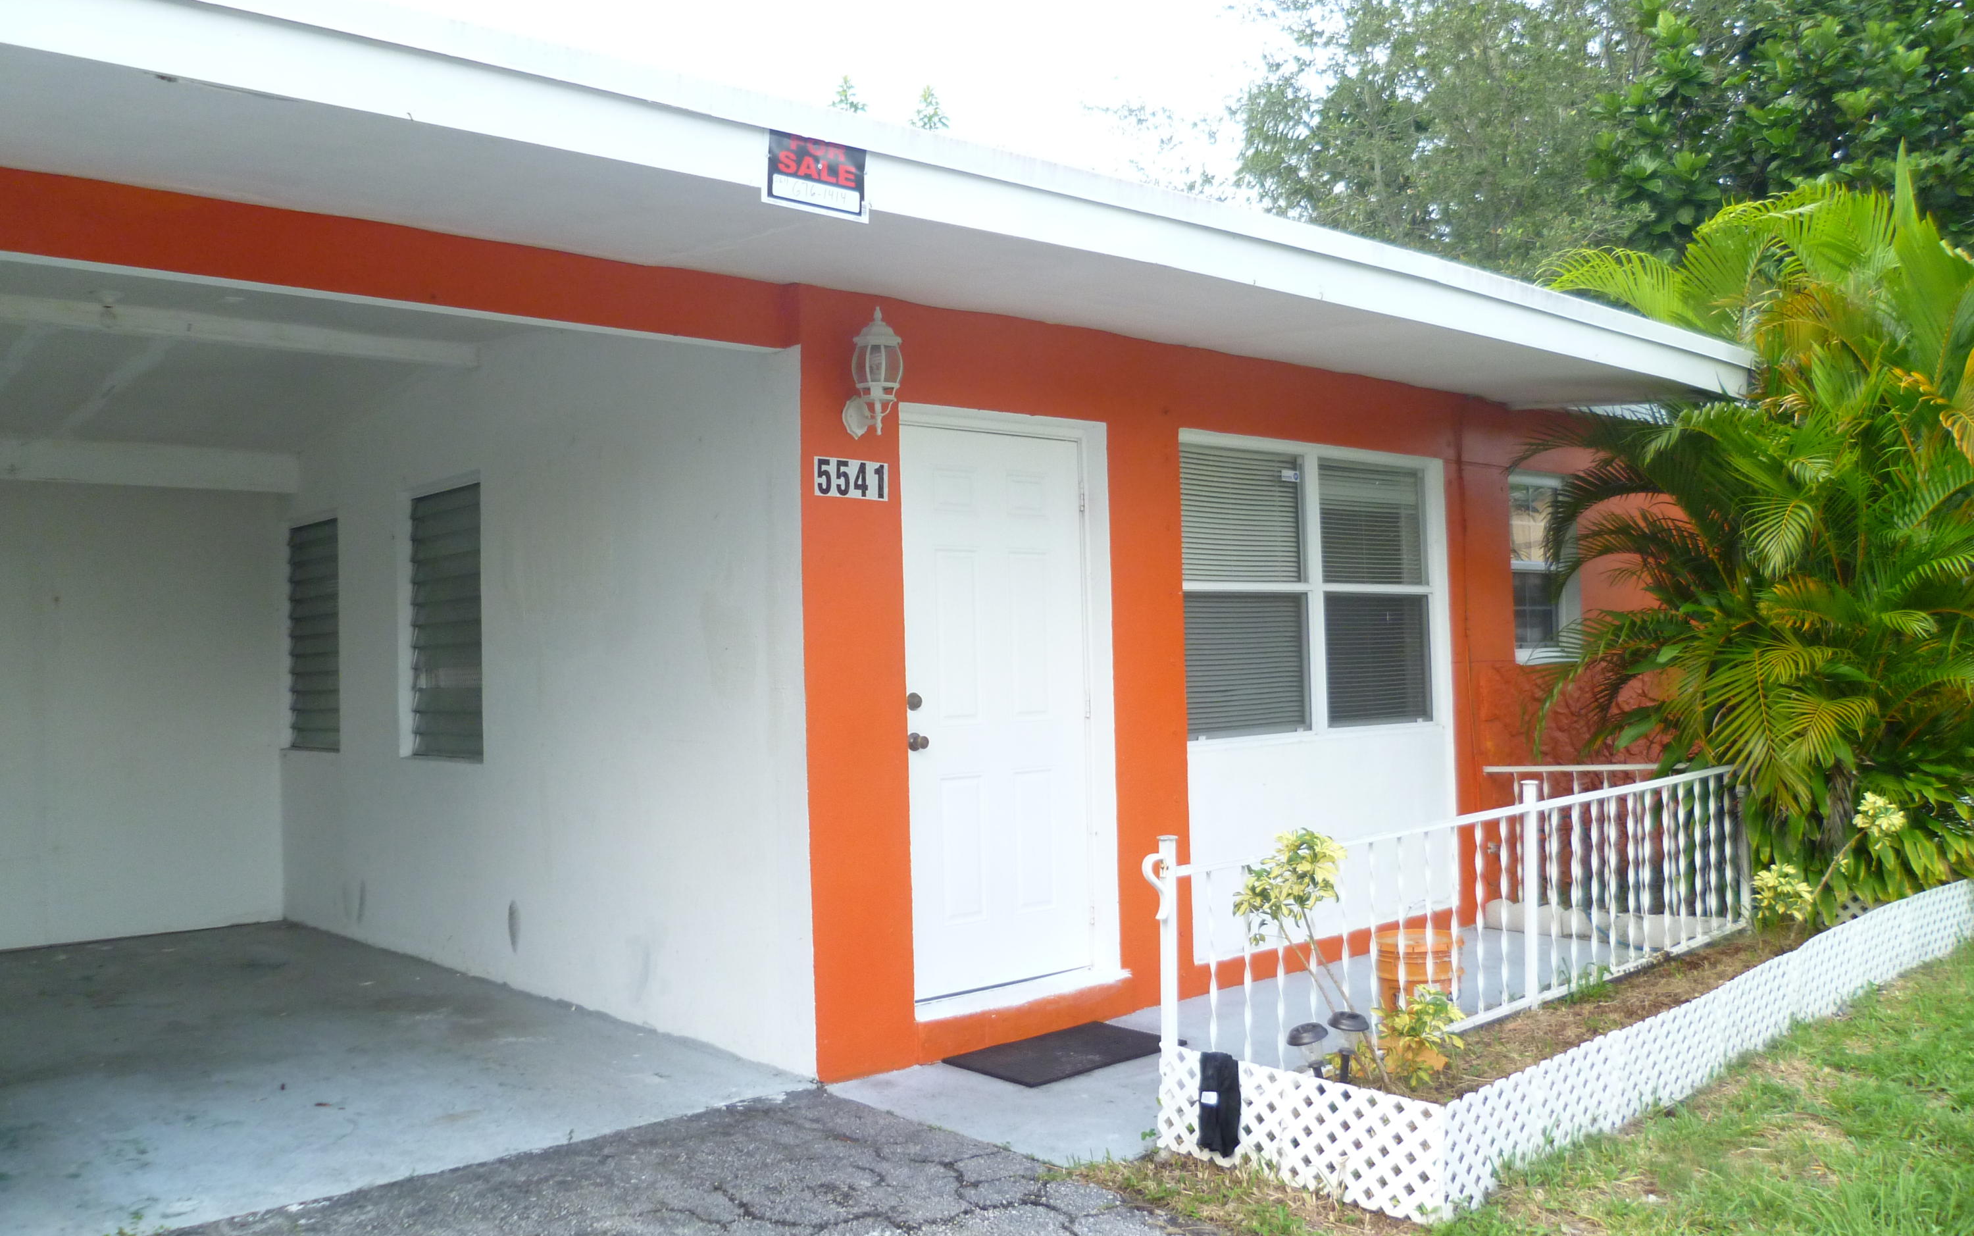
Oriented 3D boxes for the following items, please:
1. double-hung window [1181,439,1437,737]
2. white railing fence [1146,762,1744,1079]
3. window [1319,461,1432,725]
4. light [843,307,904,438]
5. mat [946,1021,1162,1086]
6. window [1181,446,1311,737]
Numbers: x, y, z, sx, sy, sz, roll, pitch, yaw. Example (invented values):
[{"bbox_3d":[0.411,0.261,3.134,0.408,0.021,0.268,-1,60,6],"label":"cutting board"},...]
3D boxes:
[{"bbox_3d":[1.457,-0.118,7.065,1.880,1.260,0.100,0,-2,-42],"label":"double-hung window"},{"bbox_3d":[1.942,1.027,5.891,4.050,0.850,0.120,0,-2,-42],"label":"white railing fence"},{"bbox_3d":[1.820,-0.108,7.394,0.850,1.220,0.090,0,-2,-42],"label":"window"},{"bbox_3d":[-0.376,-0.799,5.223,0.170,0.420,0.235,0,-2,-42],"label":"light"},{"bbox_3d":[0.270,1.470,5.415,0.765,0.015,0.455,0,-2,-42],"label":"mat"},{"bbox_3d":[1.094,-0.118,6.735,0.870,1.240,0.090,0,-2,-42],"label":"window"}]

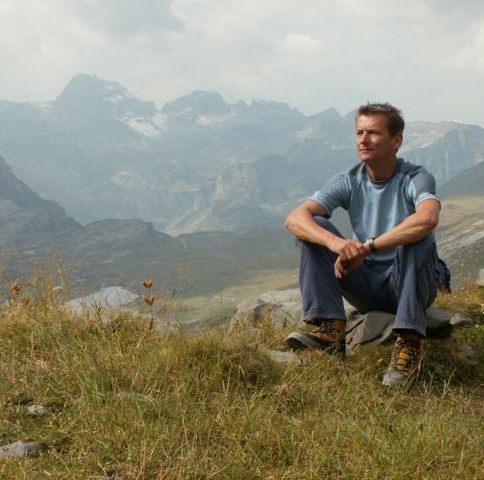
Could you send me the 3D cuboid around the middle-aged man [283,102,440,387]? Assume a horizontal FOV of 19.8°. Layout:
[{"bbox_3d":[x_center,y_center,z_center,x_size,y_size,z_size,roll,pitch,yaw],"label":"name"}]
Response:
[{"bbox_3d":[0.457,-0.008,5.300,0.620,1.040,0.750,1,3,18],"label":"middle-aged man"}]

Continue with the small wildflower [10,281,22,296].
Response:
[{"bbox_3d":[-0.943,0.203,5.800,0.050,0.067,0.050,0,3,0],"label":"small wildflower"}]

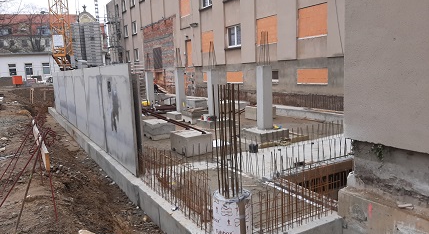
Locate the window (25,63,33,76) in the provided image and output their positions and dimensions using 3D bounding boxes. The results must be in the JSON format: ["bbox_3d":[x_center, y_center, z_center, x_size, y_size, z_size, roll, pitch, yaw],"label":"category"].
[{"bbox_3d":[-22.398,-5.748,39.000,0.920,1.420,0.160,-5,8,-17],"label":"window"}]

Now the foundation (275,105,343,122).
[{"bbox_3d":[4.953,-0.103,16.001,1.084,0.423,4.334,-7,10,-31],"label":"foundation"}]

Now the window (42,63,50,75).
[{"bbox_3d":[-20.642,-5.898,39.600,0.920,1.400,0.160,-5,8,-17],"label":"window"}]

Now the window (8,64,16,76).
[{"bbox_3d":[-23.816,-5.482,38.000,0.870,1.360,0.130,-3,8,-3],"label":"window"}]

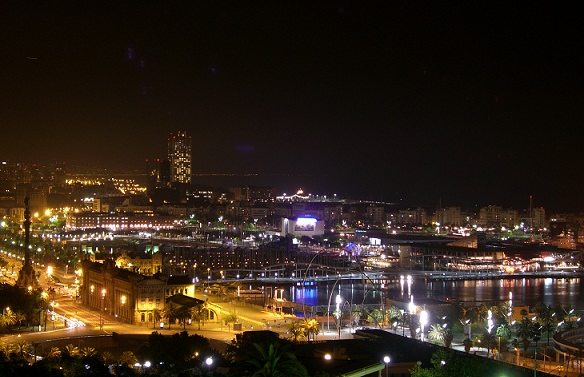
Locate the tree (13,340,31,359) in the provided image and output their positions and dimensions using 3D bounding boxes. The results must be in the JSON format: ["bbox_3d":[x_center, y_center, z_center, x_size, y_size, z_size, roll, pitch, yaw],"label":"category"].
[{"bbox_3d":[-108.180,64.990,526.660,6.800,8.800,6.800,0,1,0],"label":"tree"}]

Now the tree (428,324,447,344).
[{"bbox_3d":[63.430,63.760,574.050,7.600,9.810,7.600,0,1,0],"label":"tree"}]

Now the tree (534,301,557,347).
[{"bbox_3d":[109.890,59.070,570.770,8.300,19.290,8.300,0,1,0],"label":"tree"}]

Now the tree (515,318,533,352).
[{"bbox_3d":[97.360,61.720,553.770,7.000,14.510,7.000,0,1,0],"label":"tree"}]

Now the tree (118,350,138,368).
[{"bbox_3d":[-60.831,64.587,490.067,7.200,9.000,7.200,0,1,0],"label":"tree"}]

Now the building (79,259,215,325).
[{"bbox_3d":[-79.955,52.528,711.075,41.000,28.500,109.900,0,1,-23],"label":"building"}]

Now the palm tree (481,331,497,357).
[{"bbox_3d":[79.953,63.975,535.790,6.500,10.800,6.500,0,1,0],"label":"palm tree"}]

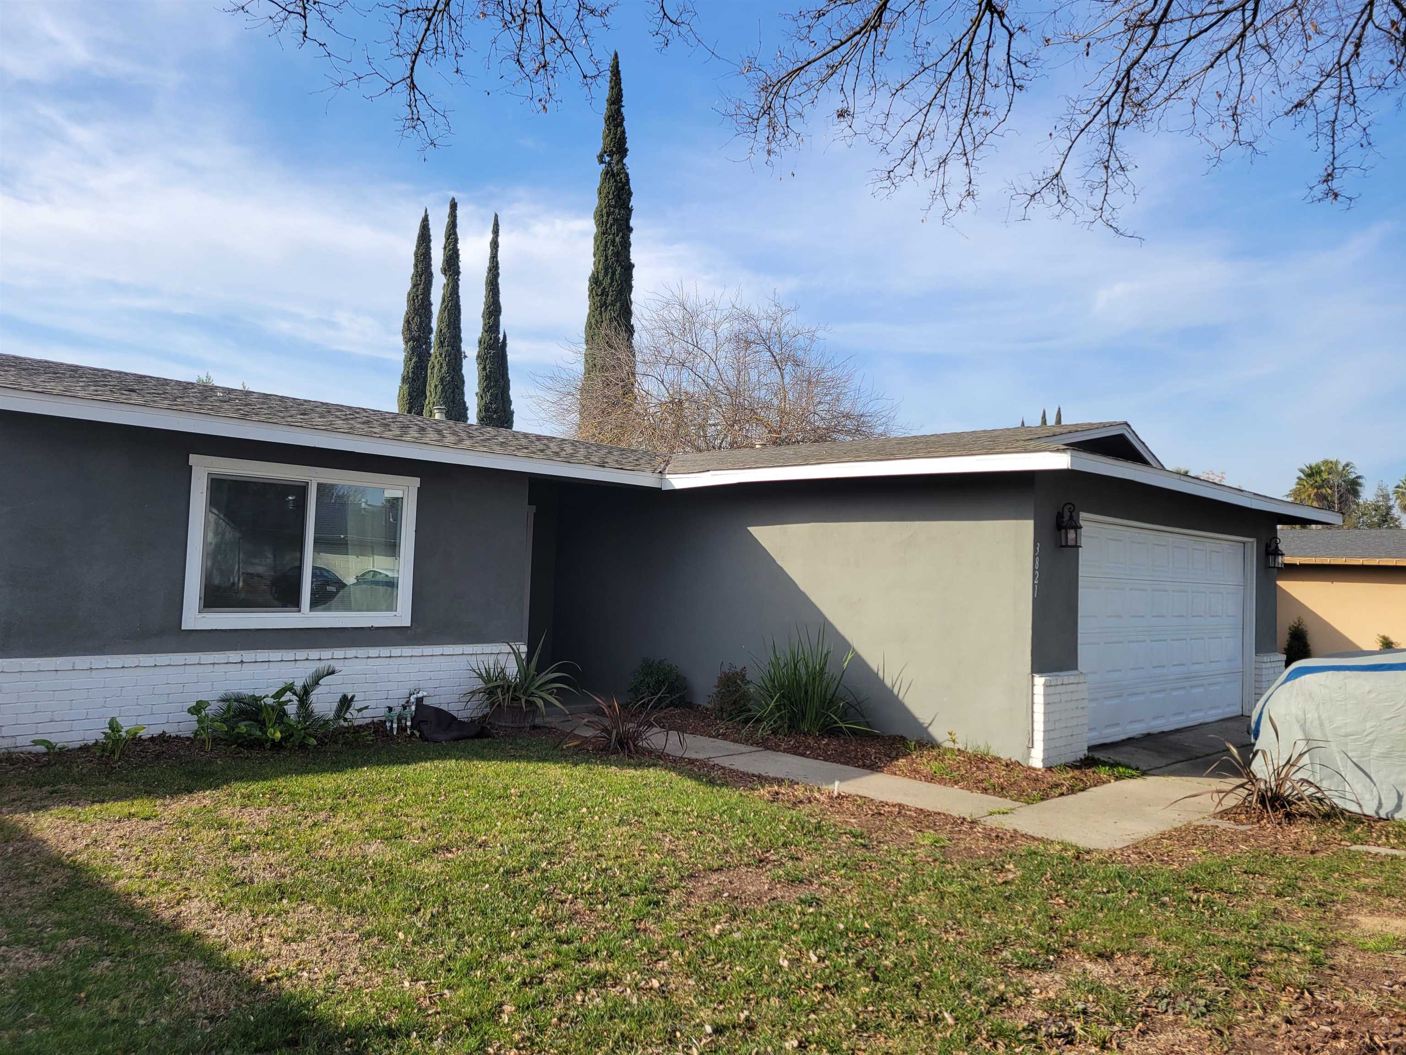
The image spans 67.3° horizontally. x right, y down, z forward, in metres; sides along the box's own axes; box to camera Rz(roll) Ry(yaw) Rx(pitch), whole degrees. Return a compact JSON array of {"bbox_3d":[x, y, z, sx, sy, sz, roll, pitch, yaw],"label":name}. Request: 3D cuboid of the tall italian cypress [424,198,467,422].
[{"bbox_3d":[-9.574,-4.614,38.673,1.500,15.090,1.500,2,-2,0],"label":"tall italian cypress"}]

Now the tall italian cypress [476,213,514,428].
[{"bbox_3d":[-7.902,-4.300,38.684,1.300,14.590,1.300,2,-2,0],"label":"tall italian cypress"}]

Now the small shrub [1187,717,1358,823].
[{"bbox_3d":[4.054,1.650,7.510,1.320,0.700,1.200,2,-2,0],"label":"small shrub"}]

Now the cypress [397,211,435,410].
[{"bbox_3d":[-10.621,-4.429,38.682,1.400,14.650,1.400,2,-2,0],"label":"cypress"}]

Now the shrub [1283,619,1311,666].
[{"bbox_3d":[12.372,2.427,21.976,0.600,1.130,0.600,2,-2,0],"label":"shrub"}]

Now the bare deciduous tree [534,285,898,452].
[{"bbox_3d":[0.261,-1.576,25.315,8.600,8.390,8.000,2,-2,0],"label":"bare deciduous tree"}]

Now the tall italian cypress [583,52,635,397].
[{"bbox_3d":[-2.828,-5.365,29.647,1.500,16.290,1.500,2,-2,0],"label":"tall italian cypress"}]

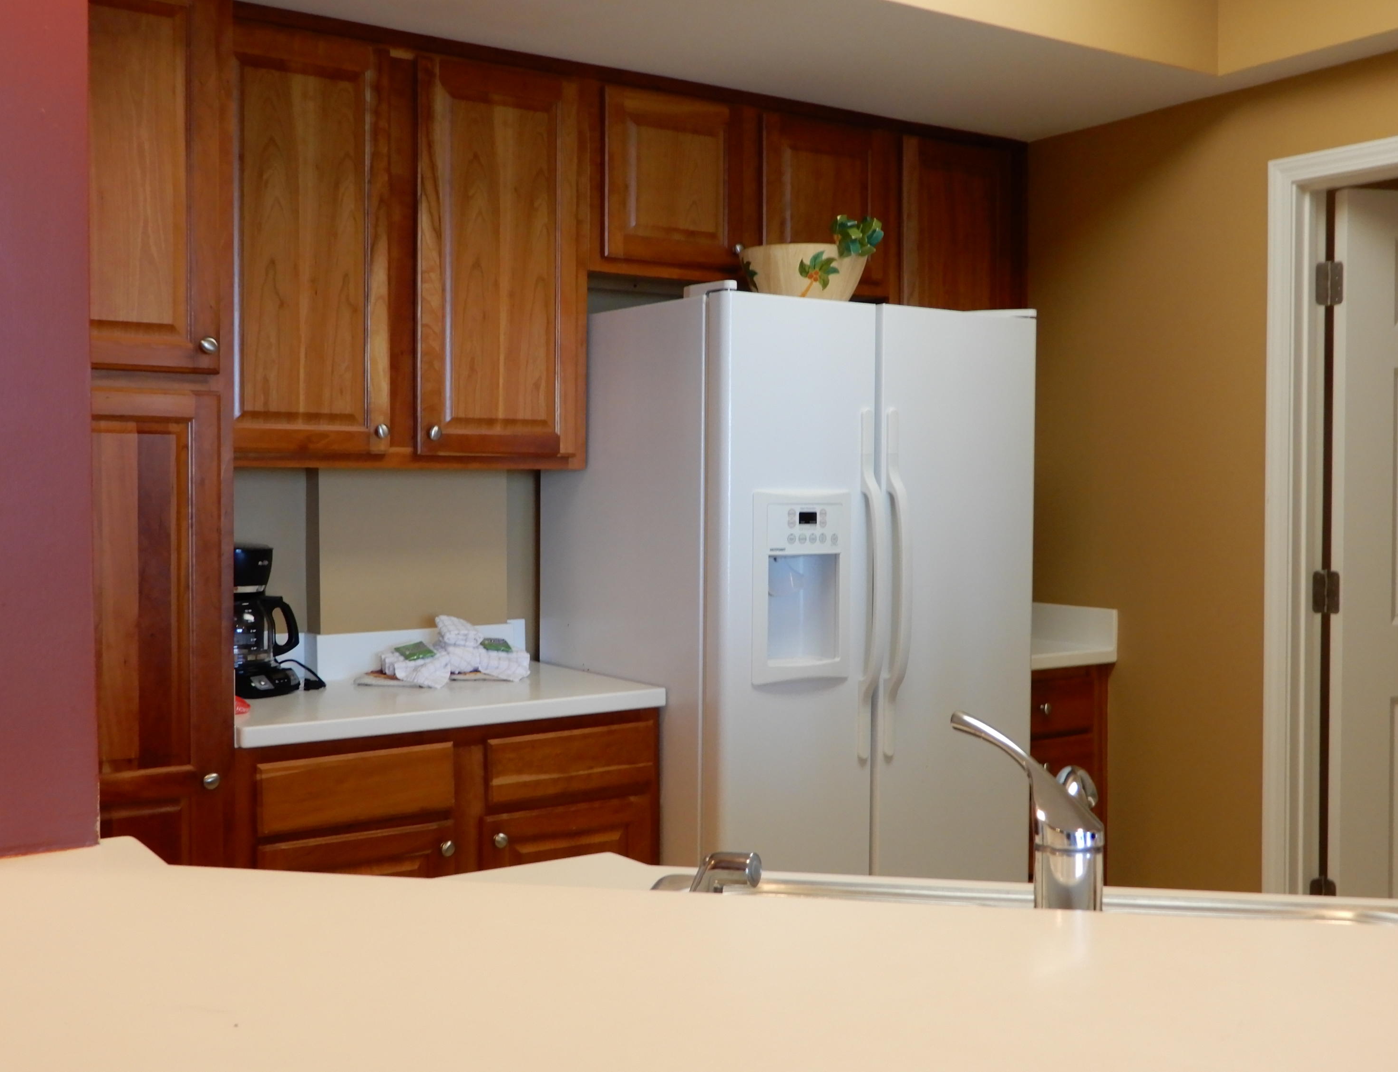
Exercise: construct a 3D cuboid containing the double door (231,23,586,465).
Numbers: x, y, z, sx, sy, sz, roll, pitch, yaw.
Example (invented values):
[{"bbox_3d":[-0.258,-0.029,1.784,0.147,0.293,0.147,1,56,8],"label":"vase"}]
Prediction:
[{"bbox_3d":[-0.621,-0.576,3.254,0.890,0.852,0.050,-1,2,-35],"label":"double door"}]

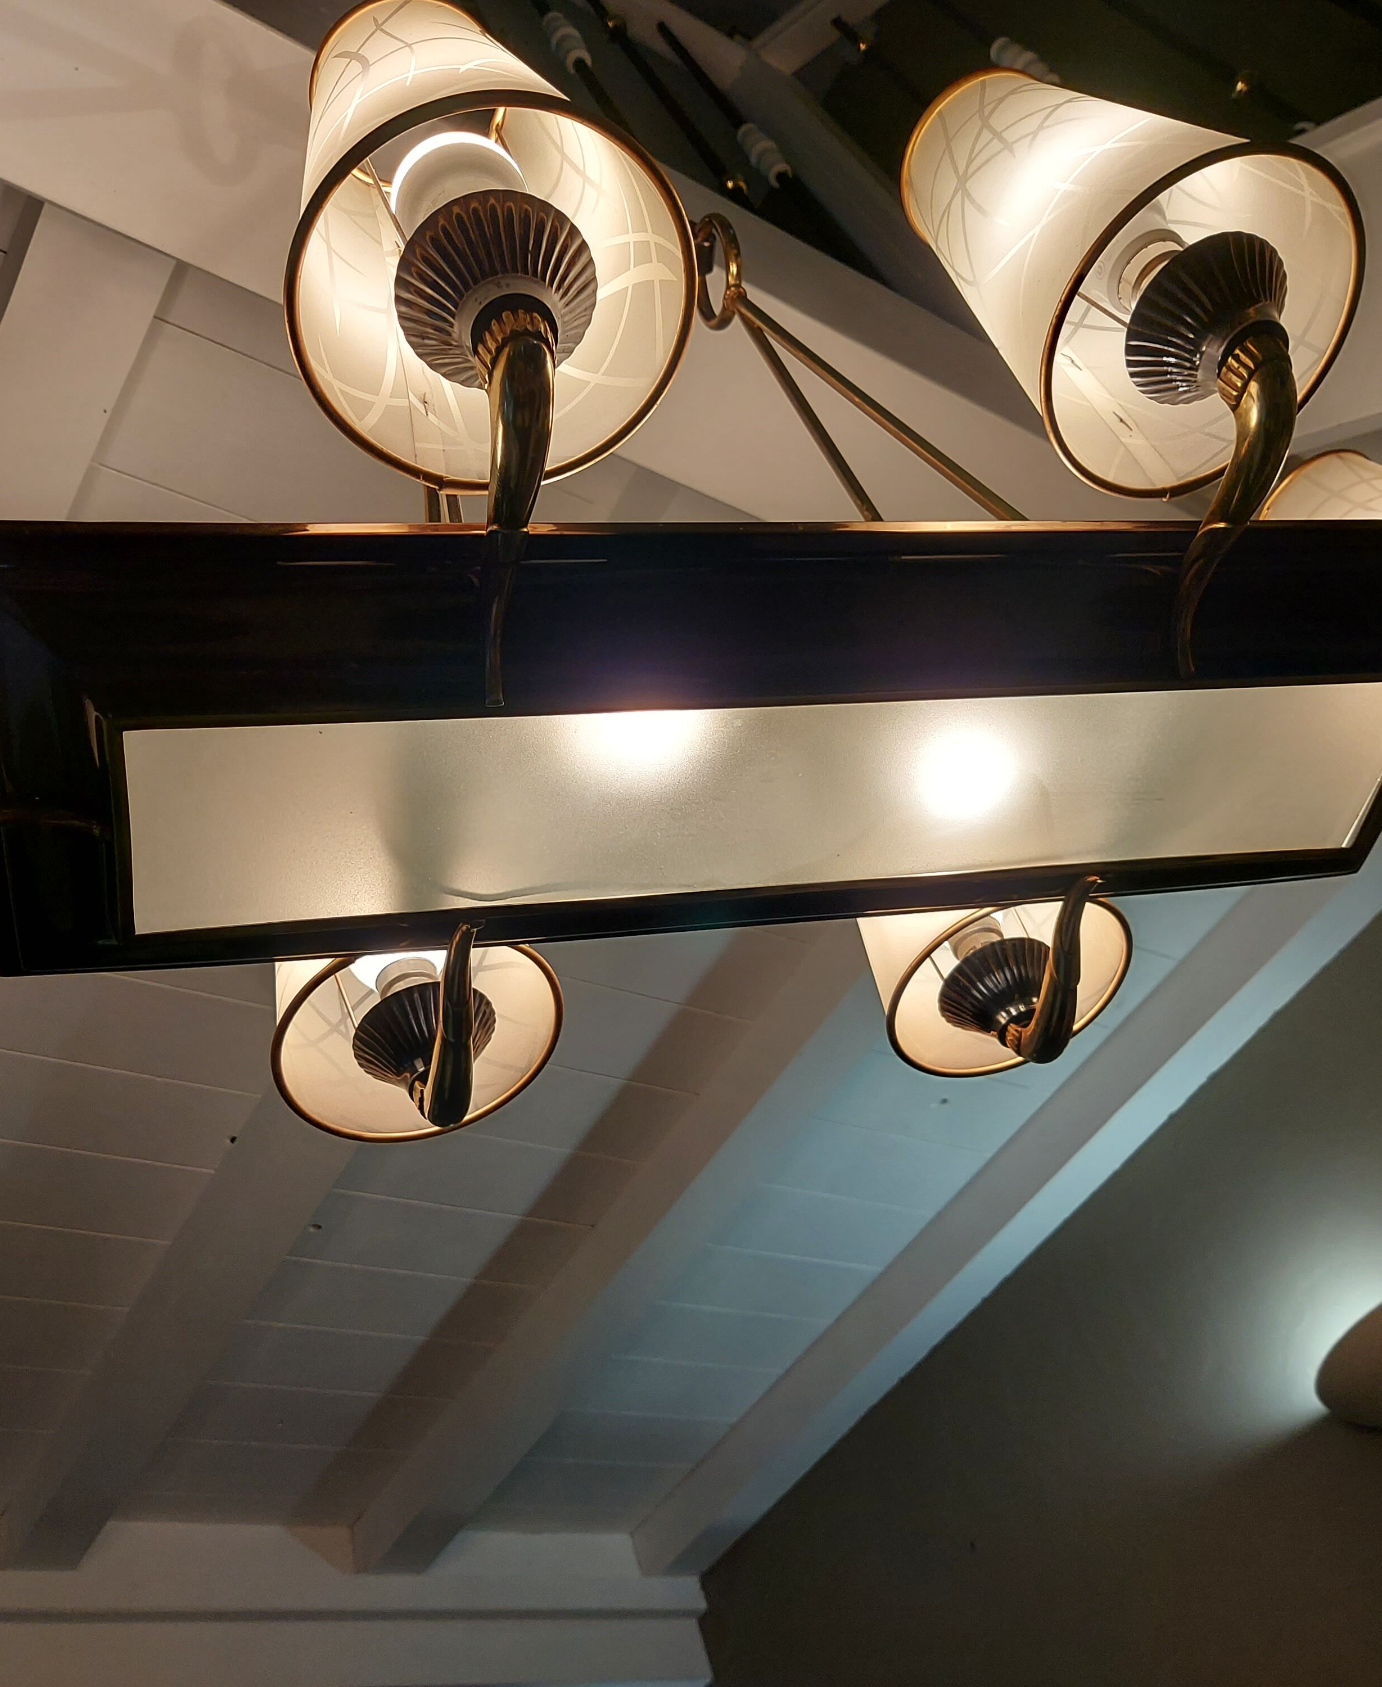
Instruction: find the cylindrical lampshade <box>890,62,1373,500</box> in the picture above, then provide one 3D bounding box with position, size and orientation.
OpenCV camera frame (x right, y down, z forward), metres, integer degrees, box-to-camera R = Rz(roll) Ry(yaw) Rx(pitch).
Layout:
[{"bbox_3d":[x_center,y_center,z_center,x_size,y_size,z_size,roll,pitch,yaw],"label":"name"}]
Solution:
[{"bbox_3d":[0.173,-0.265,0.714,0.144,0.194,0.144,-12,-46,-13],"label":"cylindrical lampshade"}]

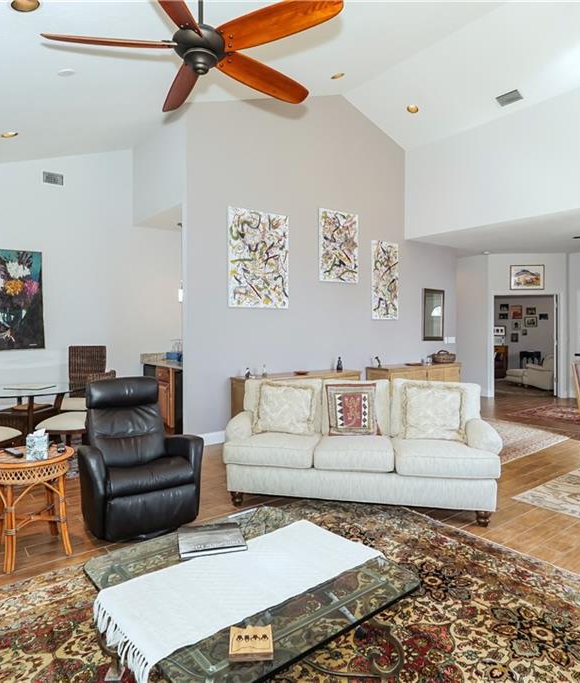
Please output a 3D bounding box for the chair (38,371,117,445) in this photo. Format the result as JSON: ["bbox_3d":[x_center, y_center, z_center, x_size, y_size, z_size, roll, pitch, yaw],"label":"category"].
[{"bbox_3d":[-2.092,0.793,4.479,0.610,0.930,0.540,0,1,4],"label":"chair"}]

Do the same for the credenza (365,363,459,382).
[{"bbox_3d":[2.049,0.799,7.394,1.840,0.820,0.450,-1,1,-37],"label":"credenza"}]

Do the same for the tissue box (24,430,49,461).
[{"bbox_3d":[-1.525,0.611,2.740,0.117,0.168,0.117,-1,1,-20],"label":"tissue box"}]

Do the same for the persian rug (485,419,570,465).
[{"bbox_3d":[2.054,1.234,5.640,2.600,0.012,1.760,-1,1,-42],"label":"persian rug"}]

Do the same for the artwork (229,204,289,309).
[{"bbox_3d":[-0.391,-1.030,5.781,0.915,1.215,0.040,-1,1,-37],"label":"artwork"}]

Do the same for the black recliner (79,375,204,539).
[{"bbox_3d":[-1.140,0.777,3.394,0.750,1.000,0.830,-1,1,-38],"label":"black recliner"}]

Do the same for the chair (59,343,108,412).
[{"bbox_3d":[-2.609,0.657,5.718,0.480,1.160,0.620,0,1,-7],"label":"chair"}]

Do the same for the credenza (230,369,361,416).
[{"bbox_3d":[0.128,0.829,5.931,1.800,0.810,0.450,-1,1,-37],"label":"credenza"}]

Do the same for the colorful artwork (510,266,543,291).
[{"bbox_3d":[4.902,-1.325,9.390,0.655,0.545,0.030,0,1,8],"label":"colorful artwork"}]

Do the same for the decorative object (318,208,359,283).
[{"bbox_3d":[0.728,-1.359,6.532,0.770,1.020,0.041,-1,2,-37],"label":"decorative object"}]

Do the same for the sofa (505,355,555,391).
[{"bbox_3d":[6.155,0.658,11.140,1.479,0.816,1.122,-1,2,-37],"label":"sofa"}]

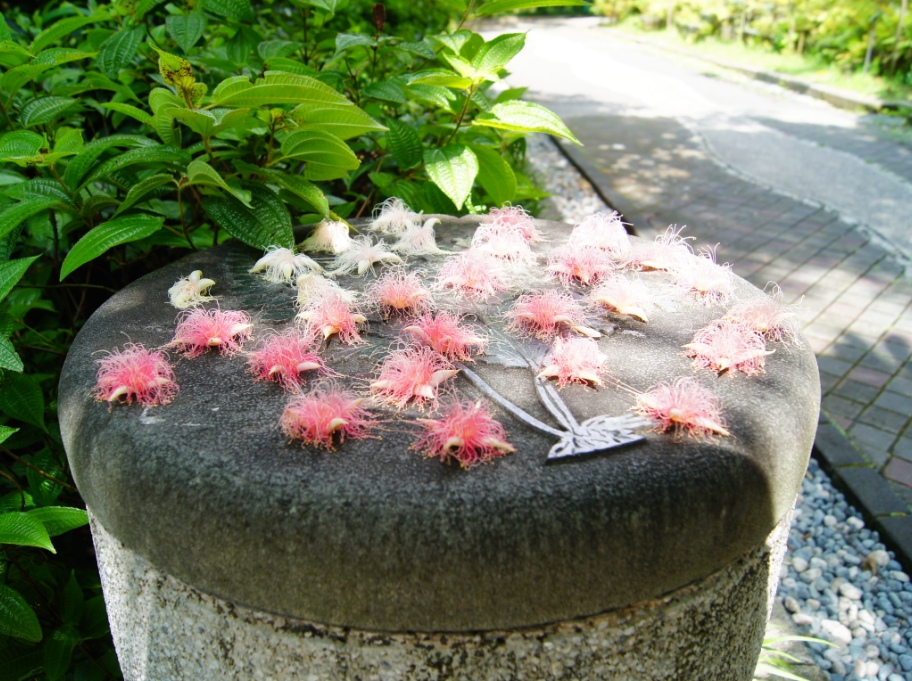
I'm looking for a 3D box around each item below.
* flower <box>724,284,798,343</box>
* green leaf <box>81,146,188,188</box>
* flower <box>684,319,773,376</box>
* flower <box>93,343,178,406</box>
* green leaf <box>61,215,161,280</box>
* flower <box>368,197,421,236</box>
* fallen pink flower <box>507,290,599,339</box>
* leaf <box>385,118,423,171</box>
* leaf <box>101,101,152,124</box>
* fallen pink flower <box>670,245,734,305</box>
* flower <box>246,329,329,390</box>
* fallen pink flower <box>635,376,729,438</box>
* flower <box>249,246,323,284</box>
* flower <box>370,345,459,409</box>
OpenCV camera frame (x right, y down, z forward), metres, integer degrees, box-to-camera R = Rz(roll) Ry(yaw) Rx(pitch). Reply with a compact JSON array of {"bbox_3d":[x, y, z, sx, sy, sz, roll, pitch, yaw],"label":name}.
[{"bbox_3d":[0.244,-0.026,0.608,0.055,0.036,0.052,10,27,21],"label":"flower"},{"bbox_3d":[-0.344,-0.185,0.820,0.115,0.025,0.042,-12,27,-7],"label":"green leaf"},{"bbox_3d":[0.192,0.000,0.537,0.059,0.028,0.059,1,24,0],"label":"flower"},{"bbox_3d":[-0.219,0.018,0.519,0.054,0.032,0.052,-11,27,-23],"label":"flower"},{"bbox_3d":[-0.354,-0.096,0.790,0.130,0.018,0.045,-31,55,-12],"label":"green leaf"},{"bbox_3d":[-0.067,-0.140,0.837,0.057,0.034,0.057,1,24,0],"label":"flower"},{"bbox_3d":[0.079,-0.026,0.622,0.075,0.025,0.052,3,25,7],"label":"fallen pink flower"},{"bbox_3d":[-0.070,-0.263,1.030,0.045,0.078,0.012,-18,-8,-3],"label":"leaf"},{"bbox_3d":[-0.387,-0.271,0.920,0.070,0.018,0.034,-2,46,-28],"label":"leaf"},{"bbox_3d":[0.194,-0.050,0.596,0.052,0.030,0.047,8,26,17],"label":"fallen pink flower"},{"bbox_3d":[-0.111,0.007,0.502,0.053,0.029,0.053,1,24,0],"label":"flower"},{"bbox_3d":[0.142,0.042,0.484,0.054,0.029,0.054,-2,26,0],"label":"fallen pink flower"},{"bbox_3d":[-0.144,-0.067,0.643,0.062,0.022,0.056,-6,25,-12],"label":"flower"},{"bbox_3d":[-0.028,0.019,0.519,0.060,0.030,0.057,-1,25,-3],"label":"flower"}]

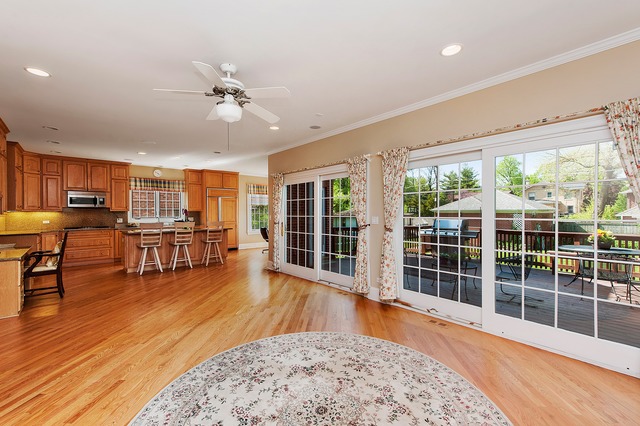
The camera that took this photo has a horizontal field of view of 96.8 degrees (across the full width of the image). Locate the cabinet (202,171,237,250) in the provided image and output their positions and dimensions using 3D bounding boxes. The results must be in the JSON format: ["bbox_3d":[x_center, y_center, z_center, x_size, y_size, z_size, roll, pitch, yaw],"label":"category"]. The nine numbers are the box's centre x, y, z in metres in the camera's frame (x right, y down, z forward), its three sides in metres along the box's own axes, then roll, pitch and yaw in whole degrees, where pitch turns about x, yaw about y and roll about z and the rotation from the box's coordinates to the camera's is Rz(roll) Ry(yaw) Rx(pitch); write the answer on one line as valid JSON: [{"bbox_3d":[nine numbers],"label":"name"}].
[{"bbox_3d":[-3.505,-0.039,9.865,1.144,2.673,0.713,0,0,-42],"label":"cabinet"}]

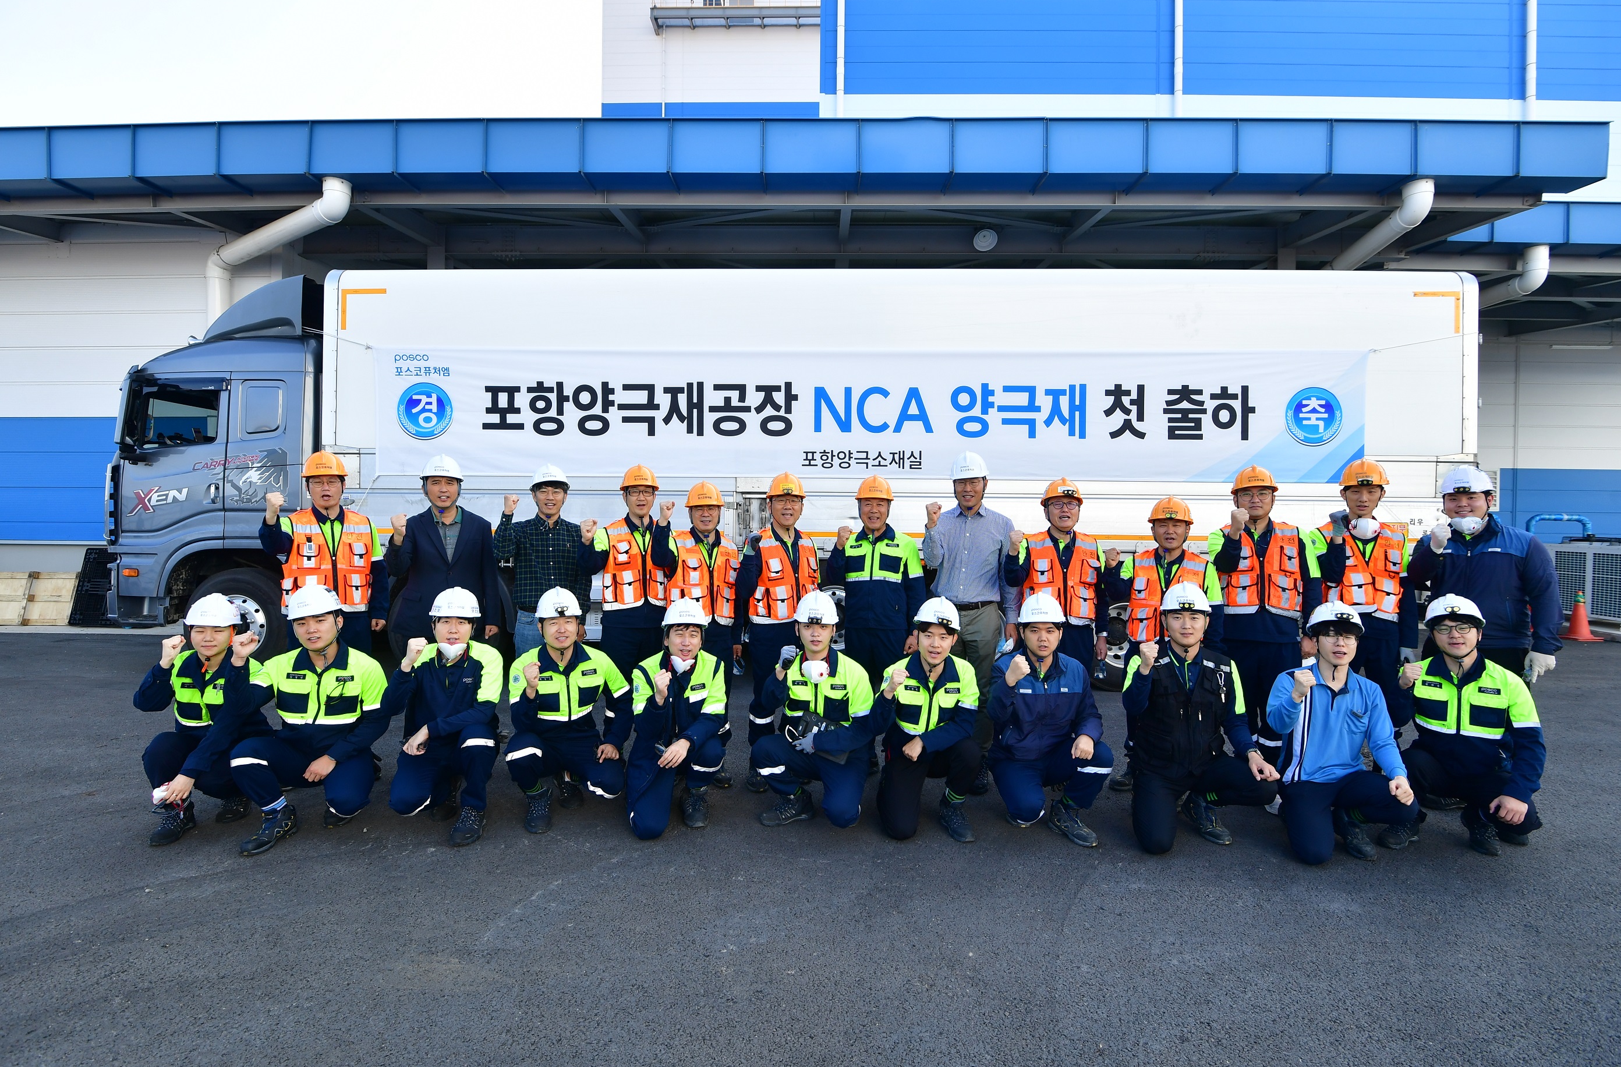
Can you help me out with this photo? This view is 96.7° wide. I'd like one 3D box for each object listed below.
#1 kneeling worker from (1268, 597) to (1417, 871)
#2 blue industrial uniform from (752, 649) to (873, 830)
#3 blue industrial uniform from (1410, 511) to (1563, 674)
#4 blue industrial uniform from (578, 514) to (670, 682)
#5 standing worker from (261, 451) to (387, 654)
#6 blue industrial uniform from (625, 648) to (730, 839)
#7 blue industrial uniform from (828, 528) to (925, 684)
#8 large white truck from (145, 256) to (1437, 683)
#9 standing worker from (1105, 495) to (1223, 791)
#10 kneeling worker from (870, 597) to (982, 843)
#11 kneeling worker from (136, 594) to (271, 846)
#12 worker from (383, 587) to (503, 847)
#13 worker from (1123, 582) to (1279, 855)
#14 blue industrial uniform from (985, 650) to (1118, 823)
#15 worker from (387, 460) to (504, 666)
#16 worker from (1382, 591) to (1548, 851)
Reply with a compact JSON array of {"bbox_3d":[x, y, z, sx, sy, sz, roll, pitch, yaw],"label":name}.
[{"bbox_3d":[2.450,0.872,3.440,0.600,1.105,0.680,0,0,19],"label":"kneeling worker"},{"bbox_3d":[0.022,0.998,3.640,0.630,0.840,0.550,0,-1,8],"label":"blue industrial uniform"},{"bbox_3d":[3.760,0.325,4.060,0.760,0.850,0.430,0,0,30],"label":"blue industrial uniform"},{"bbox_3d":[-1.043,0.614,4.120,0.544,1.474,0.400,1,0,-15],"label":"blue industrial uniform"},{"bbox_3d":[-2.676,0.472,4.000,0.580,1.850,0.400,1,-1,-30],"label":"standing worker"},{"bbox_3d":[-0.665,0.990,3.590,0.500,0.820,0.660,0,0,-6],"label":"blue industrial uniform"},{"bbox_3d":[0.358,0.654,4.030,0.570,1.440,0.380,0,-1,4],"label":"blue industrial uniform"},{"bbox_3d":[-0.330,-0.489,7.720,12.450,3.782,2.500,0,0,1],"label":"large white truck"},{"bbox_3d":[1.980,0.600,4.100,0.620,1.641,0.450,0,0,18],"label":"standing worker"},{"bbox_3d":[0.572,0.870,3.600,0.540,1.107,0.660,0,0,6],"label":"kneeling worker"},{"bbox_3d":[-2.920,0.840,3.500,0.560,1.100,0.660,1,-1,-35],"label":"kneeling worker"},{"bbox_3d":[-1.772,0.826,3.530,0.560,1.150,0.640,1,-1,-22],"label":"worker"},{"bbox_3d":[1.830,0.832,3.510,0.620,1.175,0.680,0,0,12],"label":"worker"},{"bbox_3d":[1.167,0.977,3.540,0.610,0.820,0.570,0,-1,14],"label":"blue industrial uniform"},{"bbox_3d":[-2.008,0.483,4.000,0.590,1.840,0.400,1,-1,-25],"label":"worker"},{"bbox_3d":[3.100,0.865,3.480,0.640,1.130,0.660,0,0,30],"label":"worker"}]

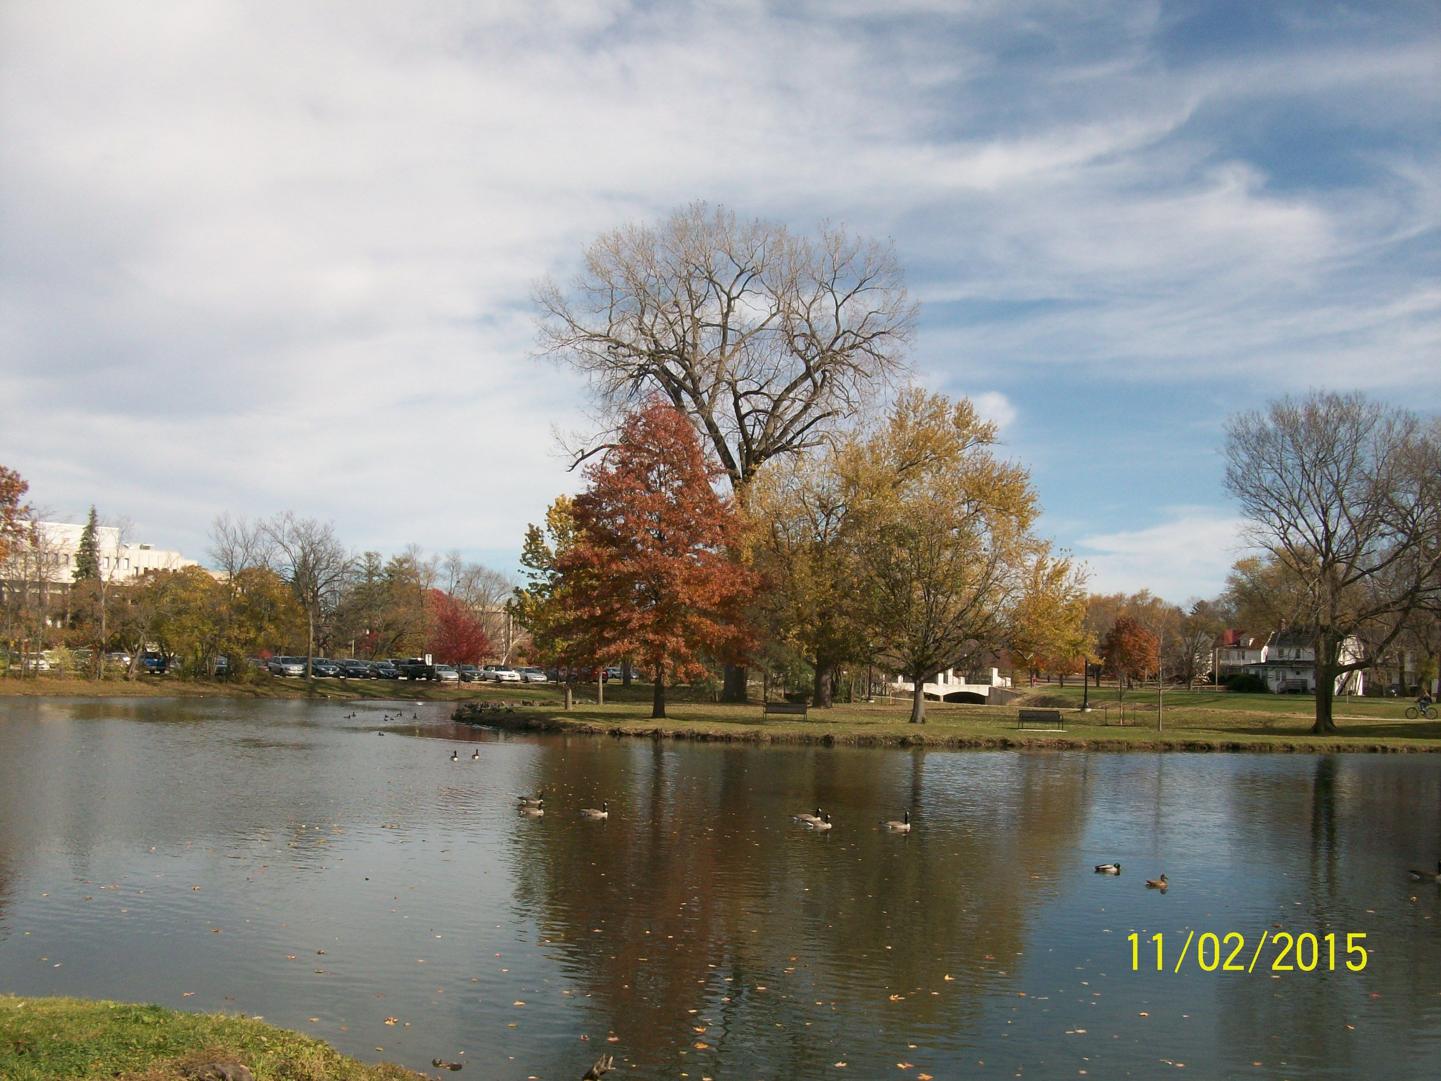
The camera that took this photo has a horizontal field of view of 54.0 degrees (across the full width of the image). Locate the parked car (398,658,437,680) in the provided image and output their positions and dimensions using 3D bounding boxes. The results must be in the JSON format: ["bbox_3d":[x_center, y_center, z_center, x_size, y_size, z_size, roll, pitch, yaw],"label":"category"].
[{"bbox_3d":[-25.145,10.679,117.516,1.900,1.830,5.300,3,-6,-32],"label":"parked car"}]

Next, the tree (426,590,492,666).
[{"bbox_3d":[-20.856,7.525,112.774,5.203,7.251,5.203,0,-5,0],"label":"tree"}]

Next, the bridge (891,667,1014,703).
[{"bbox_3d":[22.497,14.032,137.299,11.904,3.477,5.500,-1,-5,7],"label":"bridge"}]

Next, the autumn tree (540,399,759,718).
[{"bbox_3d":[-3.247,0.748,69.200,10.182,15.731,9.877,0,-5,0],"label":"autumn tree"}]

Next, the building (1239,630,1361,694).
[{"bbox_3d":[74.916,15.707,182.000,8.800,8.300,12.500,5,-6,-42],"label":"building"}]

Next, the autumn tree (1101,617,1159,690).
[{"bbox_3d":[54.357,15.029,188.000,7.900,9.900,7.800,0,-5,16],"label":"autumn tree"}]

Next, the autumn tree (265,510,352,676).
[{"bbox_3d":[-34.306,4.693,118.000,7.400,13.900,7.200,3,-5,-16],"label":"autumn tree"}]

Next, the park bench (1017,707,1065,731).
[{"bbox_3d":[14.735,8.257,65.000,1.950,0.860,0.650,2,-5,-6],"label":"park bench"}]

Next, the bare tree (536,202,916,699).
[{"bbox_3d":[0.651,-6.004,91.424,24.510,32.540,23.770,1,-5,0],"label":"bare tree"}]

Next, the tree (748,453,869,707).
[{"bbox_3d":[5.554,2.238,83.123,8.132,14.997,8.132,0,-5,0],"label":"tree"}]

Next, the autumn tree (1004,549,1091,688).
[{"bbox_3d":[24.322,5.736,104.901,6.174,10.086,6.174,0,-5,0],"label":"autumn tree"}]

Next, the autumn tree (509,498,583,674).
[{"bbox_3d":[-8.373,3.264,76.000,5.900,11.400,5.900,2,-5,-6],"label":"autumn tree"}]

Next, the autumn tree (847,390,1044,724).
[{"bbox_3d":[10.977,0.823,69.000,9.400,16.200,9.300,1,-5,9],"label":"autumn tree"}]

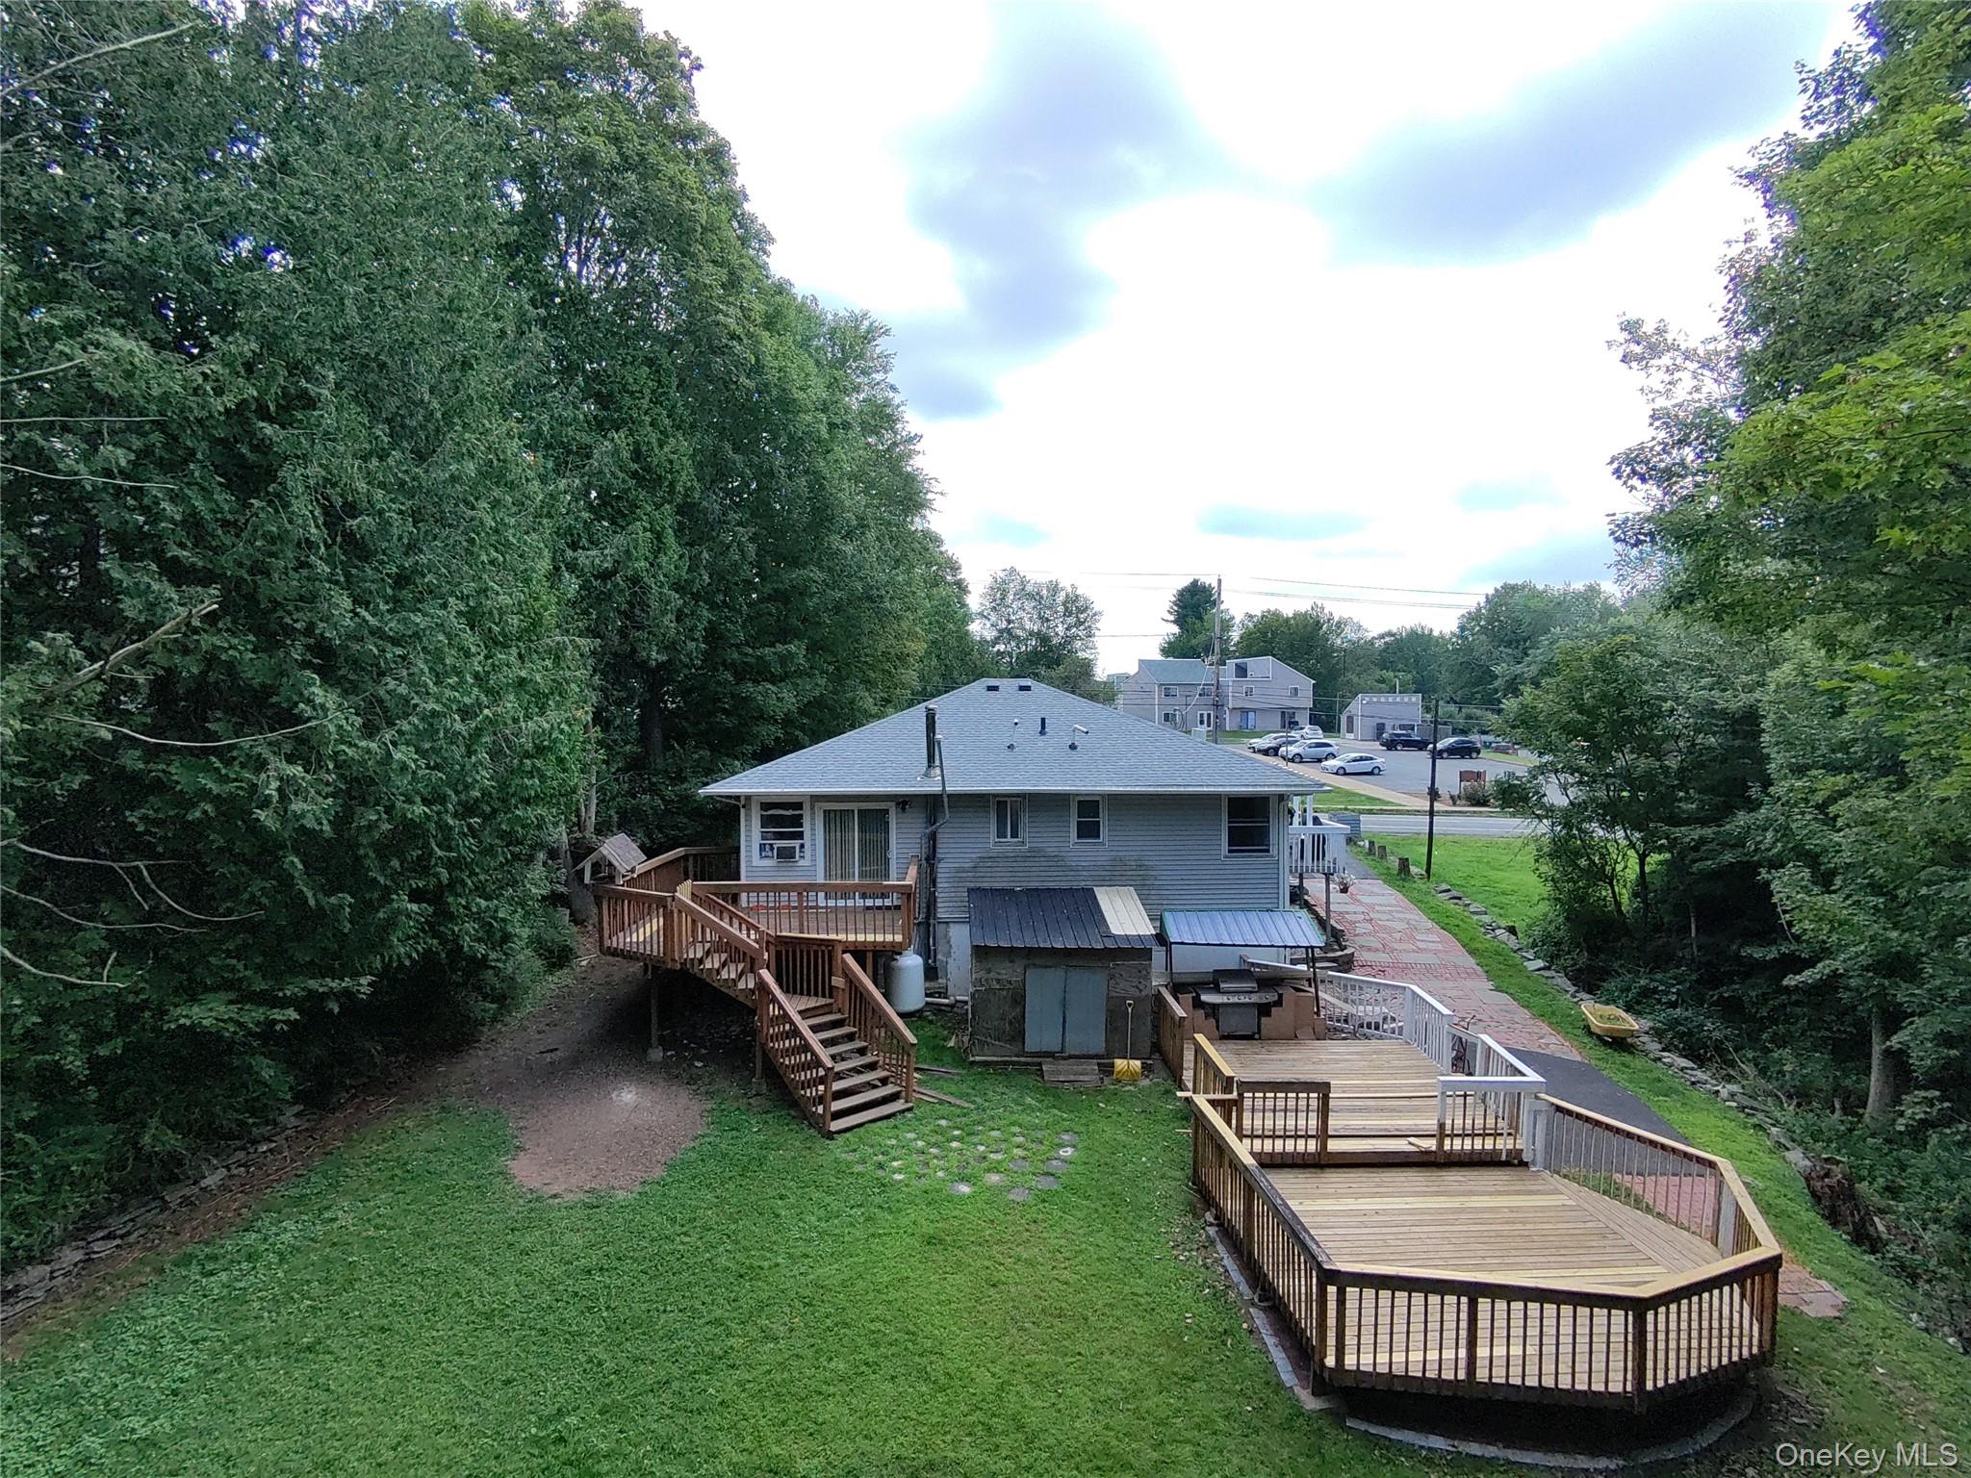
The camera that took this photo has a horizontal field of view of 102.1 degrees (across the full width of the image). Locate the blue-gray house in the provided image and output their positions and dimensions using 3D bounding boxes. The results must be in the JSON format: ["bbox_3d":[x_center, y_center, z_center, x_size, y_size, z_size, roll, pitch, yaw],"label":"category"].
[{"bbox_3d":[0.620,1.811,21.562,12.500,6.850,11.200,0,4,0],"label":"blue-gray house"}]

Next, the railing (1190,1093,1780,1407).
[{"bbox_3d":[5.300,5.052,8.344,5.450,1.030,3.400,0,4,-3],"label":"railing"}]

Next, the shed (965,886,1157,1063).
[{"bbox_3d":[1.300,4.216,14.603,3.220,2.750,1.750,0,4,-4],"label":"shed"}]

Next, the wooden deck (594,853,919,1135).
[{"bbox_3d":[-3.800,4.000,13.000,5.000,3.100,2.200,1,2,35],"label":"wooden deck"}]

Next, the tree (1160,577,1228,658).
[{"bbox_3d":[28.267,-12.363,107.426,9.500,19.500,9.500,0,4,0],"label":"tree"}]

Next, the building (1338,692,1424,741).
[{"bbox_3d":[38.900,-2.175,78.523,6.400,4.600,5.200,0,4,0],"label":"building"}]

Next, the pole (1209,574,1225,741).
[{"bbox_3d":[13.809,-3.230,47.591,0.600,13.200,0.600,0,4,0],"label":"pole"}]

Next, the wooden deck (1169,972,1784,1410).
[{"bbox_3d":[5.300,4.805,9.831,5.400,1.550,6.400,0,4,-3],"label":"wooden deck"}]

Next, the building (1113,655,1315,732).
[{"bbox_3d":[27.300,-5.504,94.342,18.000,8.400,11.000,-1,4,-10],"label":"building"}]

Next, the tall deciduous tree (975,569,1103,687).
[{"bbox_3d":[4.394,-6.093,64.742,10.400,15.600,10.400,0,4,0],"label":"tall deciduous tree"}]

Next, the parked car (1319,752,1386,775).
[{"bbox_3d":[27.343,1.871,59.044,4.500,1.480,1.800,0,4,0],"label":"parked car"}]

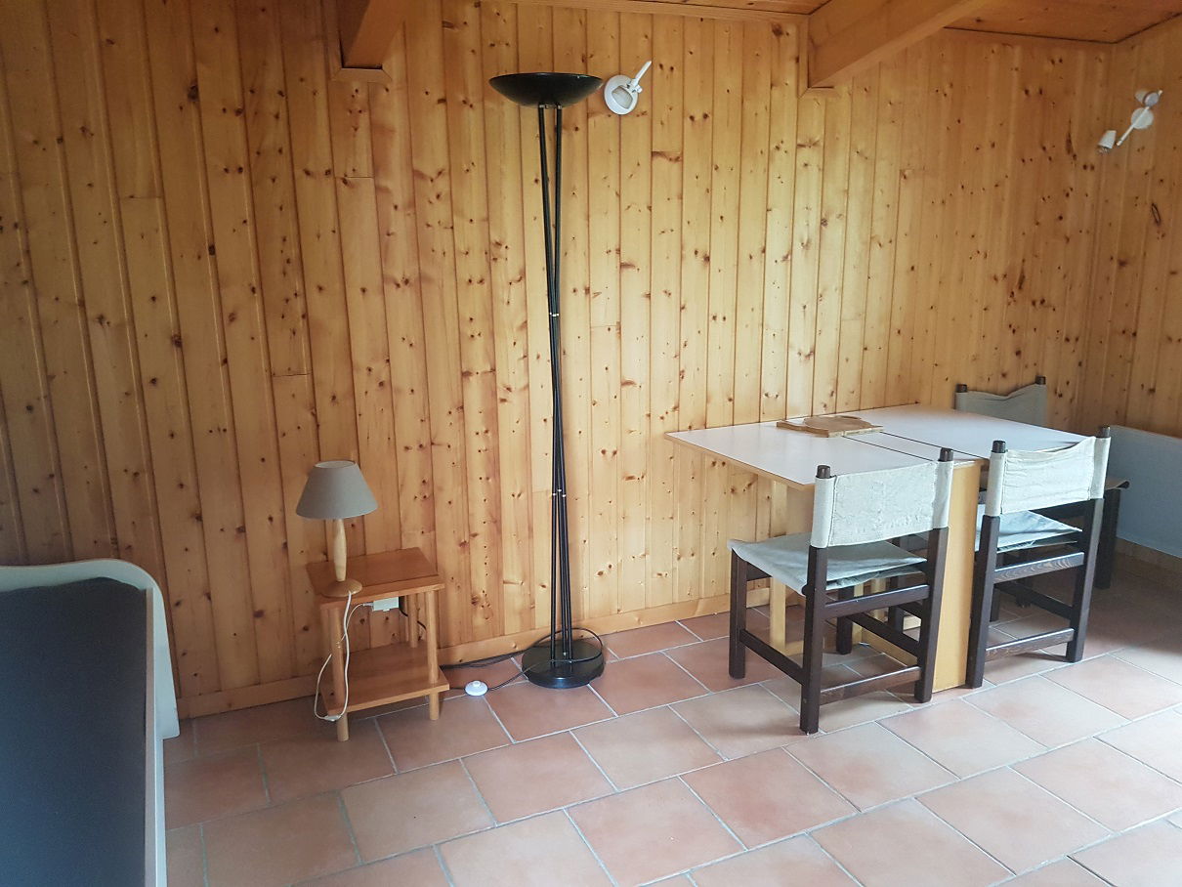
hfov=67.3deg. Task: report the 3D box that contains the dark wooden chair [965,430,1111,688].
[{"bbox_3d":[1.357,0.325,3.026,0.489,0.814,0.425,-7,15,-23],"label":"dark wooden chair"}]

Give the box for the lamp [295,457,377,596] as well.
[{"bbox_3d":[-0.702,0.243,2.488,0.217,0.371,0.217,-7,15,-23],"label":"lamp"}]

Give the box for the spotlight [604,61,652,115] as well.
[{"bbox_3d":[0.117,-1.138,2.839,0.145,0.162,0.115,-7,15,-23],"label":"spotlight"}]

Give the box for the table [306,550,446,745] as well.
[{"bbox_3d":[-0.651,0.612,2.716,0.350,0.454,0.337,-7,15,-23],"label":"table"}]

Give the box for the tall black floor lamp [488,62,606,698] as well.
[{"bbox_3d":[-0.109,-0.145,2.804,0.330,1.870,0.330,-1,13,0],"label":"tall black floor lamp"}]

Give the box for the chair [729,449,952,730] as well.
[{"bbox_3d":[0.755,0.393,2.778,0.485,0.814,0.425,-7,15,-23],"label":"chair"}]

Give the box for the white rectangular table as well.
[{"bbox_3d":[0.995,0.338,3.145,1.213,0.743,0.768,-7,15,-23],"label":"white rectangular table"}]

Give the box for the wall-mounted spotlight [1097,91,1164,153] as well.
[{"bbox_3d":[2.210,-1.313,3.628,0.115,0.219,0.202,-7,15,-23],"label":"wall-mounted spotlight"}]

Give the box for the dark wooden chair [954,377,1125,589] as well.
[{"bbox_3d":[1.809,0.175,3.631,0.489,0.814,0.425,-7,15,-23],"label":"dark wooden chair"}]

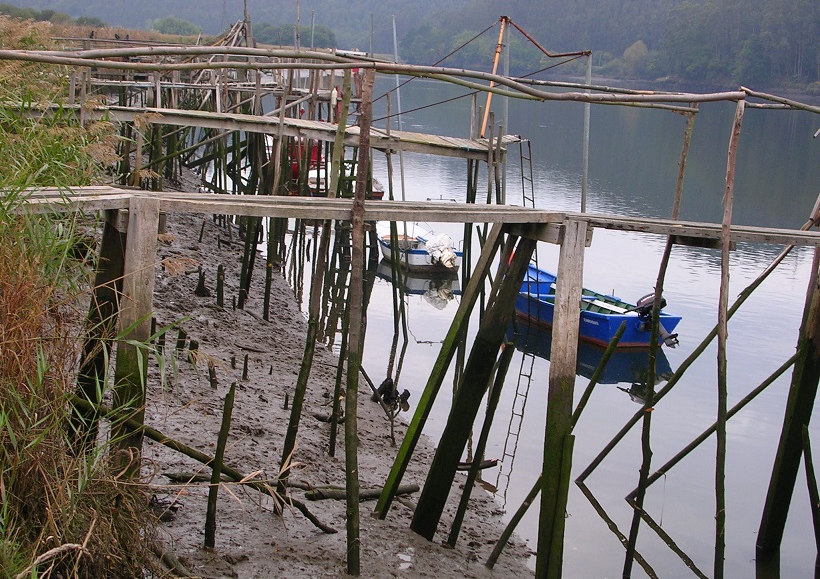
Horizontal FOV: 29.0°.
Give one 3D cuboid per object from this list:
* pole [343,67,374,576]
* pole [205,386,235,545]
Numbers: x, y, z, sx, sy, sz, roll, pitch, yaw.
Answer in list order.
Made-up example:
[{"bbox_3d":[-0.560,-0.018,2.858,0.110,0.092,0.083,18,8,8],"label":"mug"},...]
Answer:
[{"bbox_3d":[-0.372,0.291,11.876,0.110,3.871,0.105,2,10,0],"label":"pole"},{"bbox_3d":[-1.321,1.232,11.073,0.075,1.189,0.075,8,8,-1],"label":"pole"}]

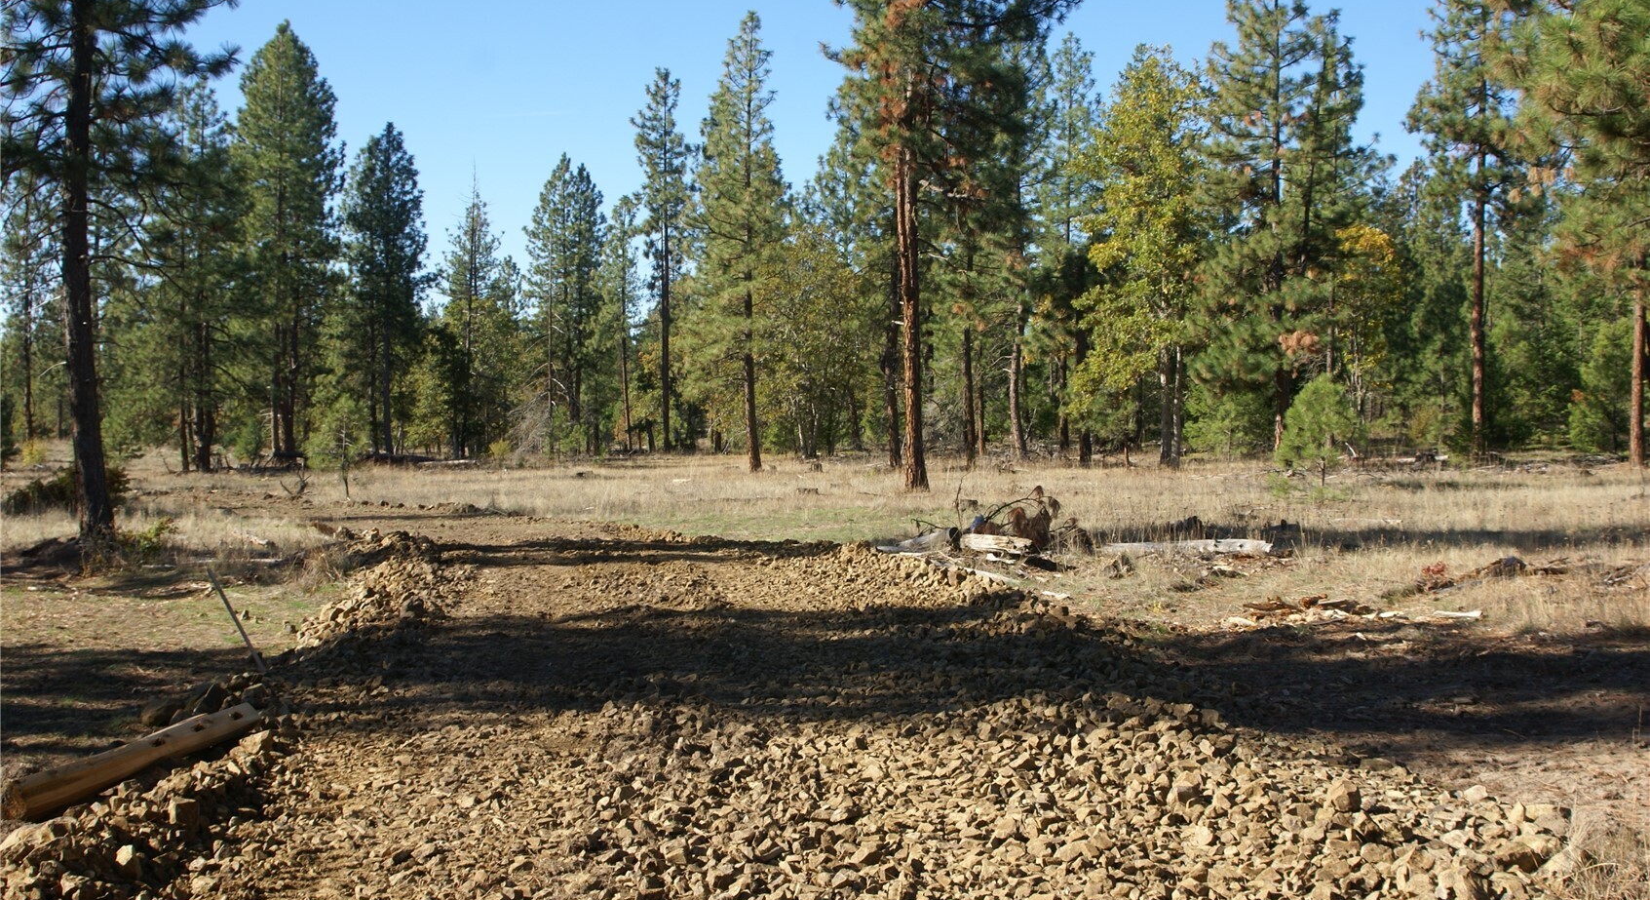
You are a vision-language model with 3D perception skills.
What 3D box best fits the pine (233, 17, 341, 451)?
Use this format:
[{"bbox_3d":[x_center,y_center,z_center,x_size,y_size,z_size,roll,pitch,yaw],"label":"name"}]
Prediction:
[{"bbox_3d":[-20.641,-7.936,73.865,4.108,16.864,4.108,0,1,0],"label":"pine"}]

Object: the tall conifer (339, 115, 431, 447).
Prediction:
[{"bbox_3d":[-18.274,-6.587,79.888,3.639,13.925,3.639,0,1,0],"label":"tall conifer"}]

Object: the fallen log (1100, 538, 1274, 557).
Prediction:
[{"bbox_3d":[4.567,1.219,24.300,2.197,0.200,0.200,0,1,3],"label":"fallen log"}]

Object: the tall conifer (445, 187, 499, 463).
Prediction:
[{"bbox_3d":[-14.636,-5.416,79.908,2.354,11.476,2.354,0,1,0],"label":"tall conifer"}]

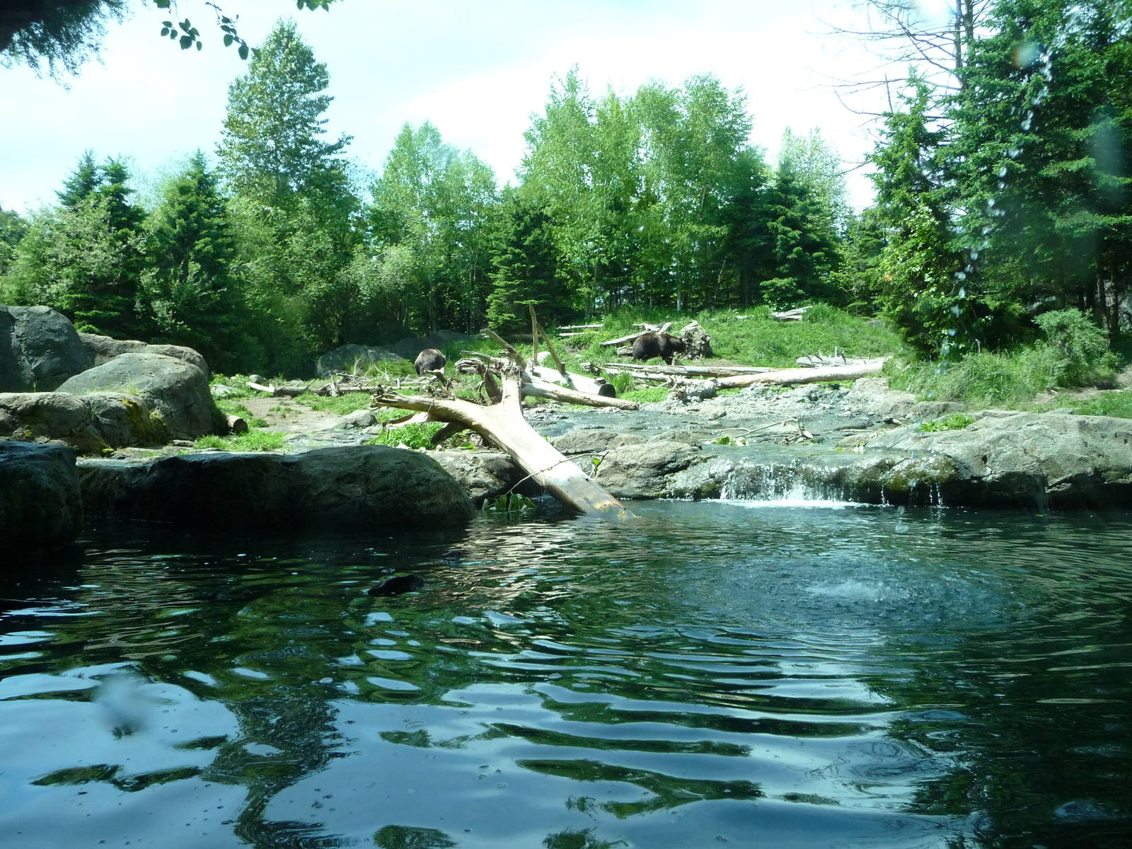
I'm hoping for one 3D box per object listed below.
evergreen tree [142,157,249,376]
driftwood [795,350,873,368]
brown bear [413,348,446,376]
[{"bbox_3d":[-12.934,-5.656,32.000,3.700,7.700,3.700,0,1,0],"label":"evergreen tree"},{"bbox_3d":[8.613,-2.045,29.000,2.700,0.620,0.700,0,1,-6],"label":"driftwood"},{"bbox_3d":[-4.194,-1.879,28.200,0.880,1.000,1.800,0,1,12],"label":"brown bear"}]

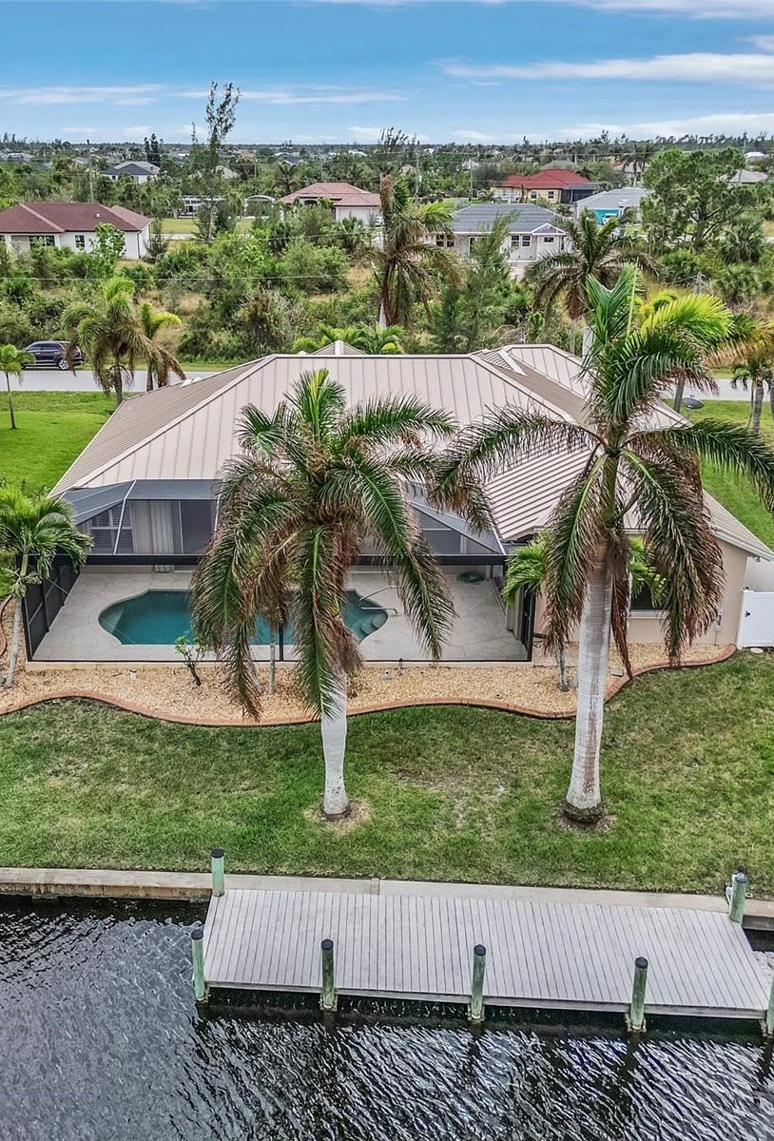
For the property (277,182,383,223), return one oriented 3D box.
[{"bbox_3d":[-9.567,-62.181,178.745,18.500,6.500,16.000,0,22,0],"label":"property"}]

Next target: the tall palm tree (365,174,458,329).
[{"bbox_3d":[0.889,-12.831,50.918,4.700,11.400,4.700,0,22,0],"label":"tall palm tree"}]

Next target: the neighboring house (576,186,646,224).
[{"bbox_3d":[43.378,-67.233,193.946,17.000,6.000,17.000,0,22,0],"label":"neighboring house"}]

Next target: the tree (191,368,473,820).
[{"bbox_3d":[-1.059,0.848,20.209,5.200,9.200,5.200,0,22,0],"label":"tree"}]

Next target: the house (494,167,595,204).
[{"bbox_3d":[36.502,-88.978,244.493,24.000,6.600,17.000,0,22,0],"label":"house"}]

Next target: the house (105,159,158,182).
[{"bbox_3d":[-84.788,-131.509,349.184,18.500,6.500,16.000,0,22,0],"label":"house"}]

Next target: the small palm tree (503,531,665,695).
[{"bbox_3d":[5.021,1.163,27.228,3.900,4.400,3.900,0,22,0],"label":"small palm tree"}]

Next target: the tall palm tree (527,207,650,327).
[{"bbox_3d":[9.315,-11.806,50.256,5.500,10.000,5.500,0,22,0],"label":"tall palm tree"}]

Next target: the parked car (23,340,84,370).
[{"bbox_3d":[-22.100,-14.002,68.235,4.750,1.720,1.900,1,22,3],"label":"parked car"}]

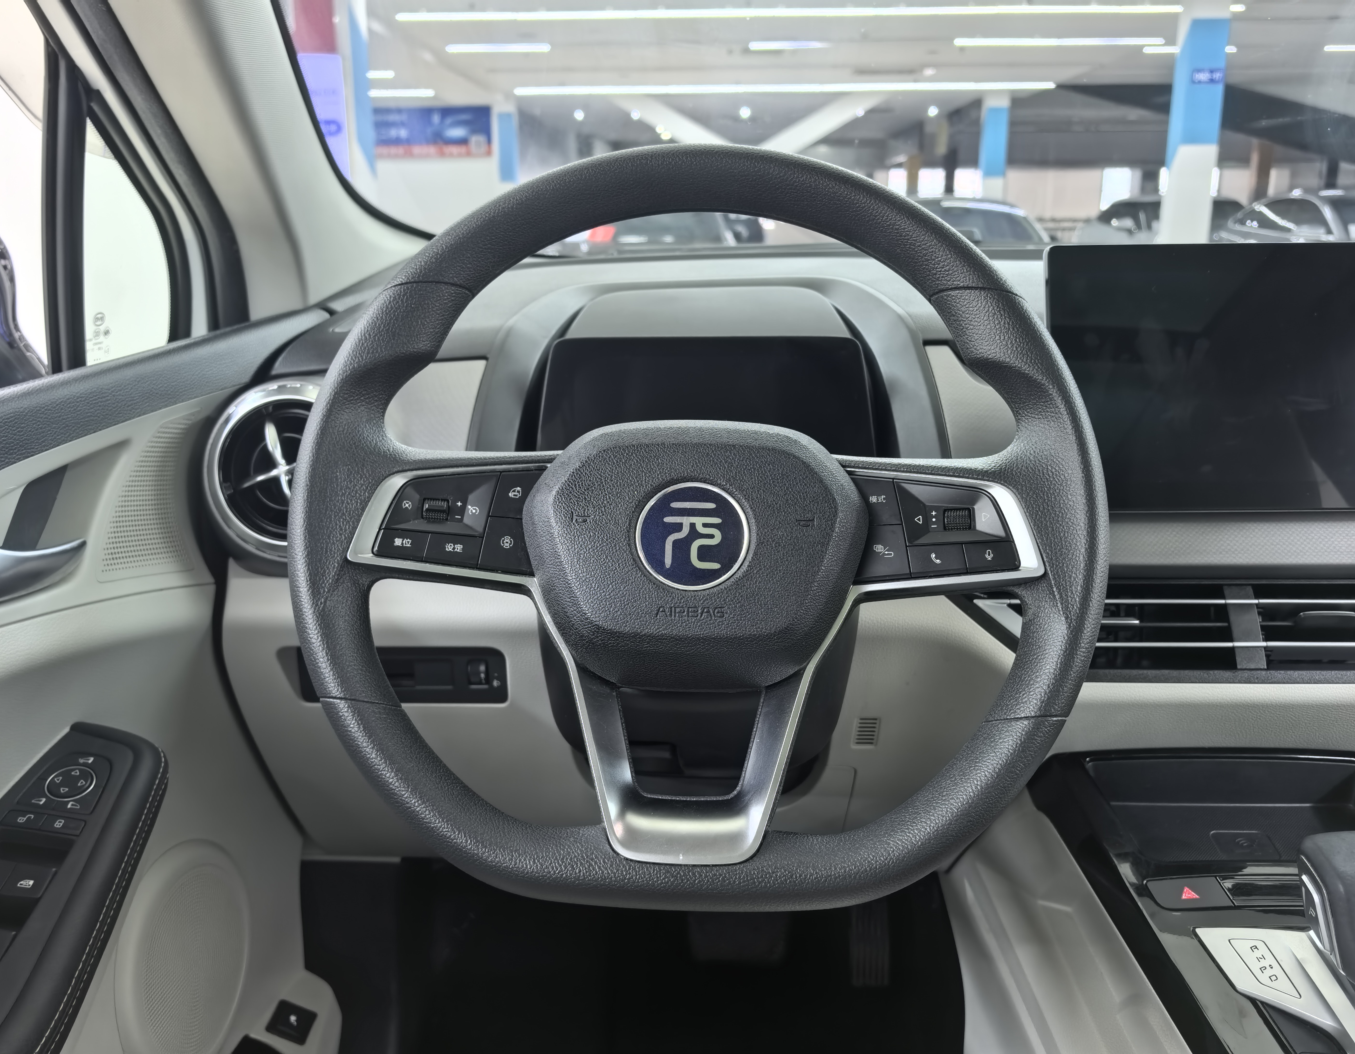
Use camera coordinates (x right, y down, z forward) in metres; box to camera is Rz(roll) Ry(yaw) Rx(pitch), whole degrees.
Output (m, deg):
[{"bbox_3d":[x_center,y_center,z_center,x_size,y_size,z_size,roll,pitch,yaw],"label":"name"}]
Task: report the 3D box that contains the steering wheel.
[{"bbox_3d":[0.008,-0.006,0.535,0.374,0.360,0.100,1,-14,2],"label":"steering wheel"}]

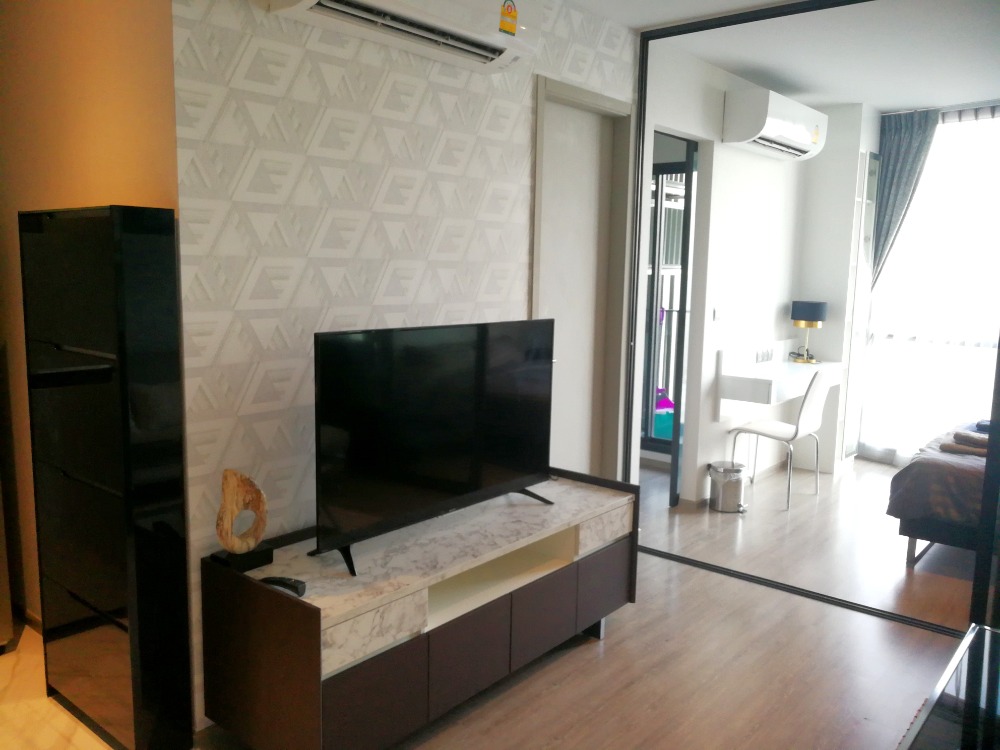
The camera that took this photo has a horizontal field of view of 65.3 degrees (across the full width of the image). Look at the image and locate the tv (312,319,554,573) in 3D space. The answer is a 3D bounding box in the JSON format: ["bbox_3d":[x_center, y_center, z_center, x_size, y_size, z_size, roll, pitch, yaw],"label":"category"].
[{"bbox_3d":[-0.160,0.160,2.343,0.203,0.618,0.985,7,9,40],"label":"tv"}]

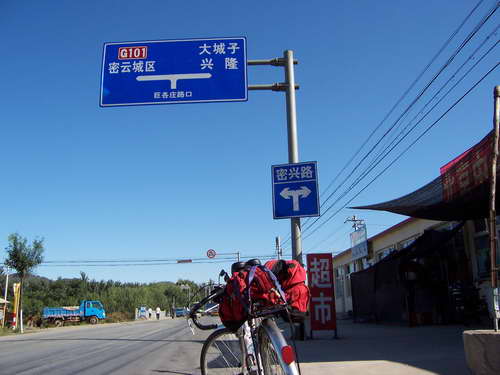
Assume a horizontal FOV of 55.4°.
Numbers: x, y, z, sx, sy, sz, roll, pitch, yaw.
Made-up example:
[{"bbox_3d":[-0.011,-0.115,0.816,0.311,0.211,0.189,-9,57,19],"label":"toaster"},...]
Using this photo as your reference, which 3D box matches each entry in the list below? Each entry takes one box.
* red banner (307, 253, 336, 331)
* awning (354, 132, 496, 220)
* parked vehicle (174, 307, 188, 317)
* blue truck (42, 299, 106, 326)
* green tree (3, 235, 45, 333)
[{"bbox_3d":[1.852,2.739,12.400,0.660,2.030,0.150,-5,-15,13],"label":"red banner"},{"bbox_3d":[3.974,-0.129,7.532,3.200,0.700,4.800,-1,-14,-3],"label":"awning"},{"bbox_3d":[-11.697,21.382,82.000,1.800,1.750,4.200,-1,-14,-3],"label":"parked vehicle"},{"bbox_3d":[-15.647,11.233,42.500,5.300,2.100,1.900,6,-16,-27],"label":"blue truck"},{"bbox_3d":[-12.063,5.055,25.500,2.100,5.150,2.100,-2,-14,0],"label":"green tree"}]

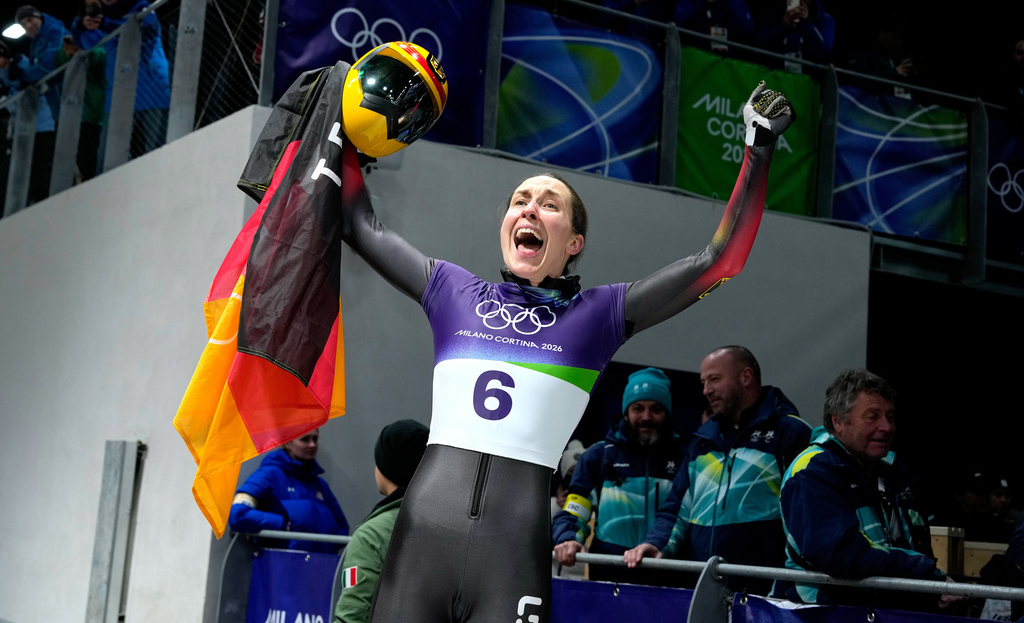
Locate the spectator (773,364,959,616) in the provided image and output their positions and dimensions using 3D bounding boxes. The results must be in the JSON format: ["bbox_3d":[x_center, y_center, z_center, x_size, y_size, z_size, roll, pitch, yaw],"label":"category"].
[{"bbox_3d":[0.977,1.006,4.660,0.470,1.720,0.540,-5,-13,43],"label":"spectator"}]

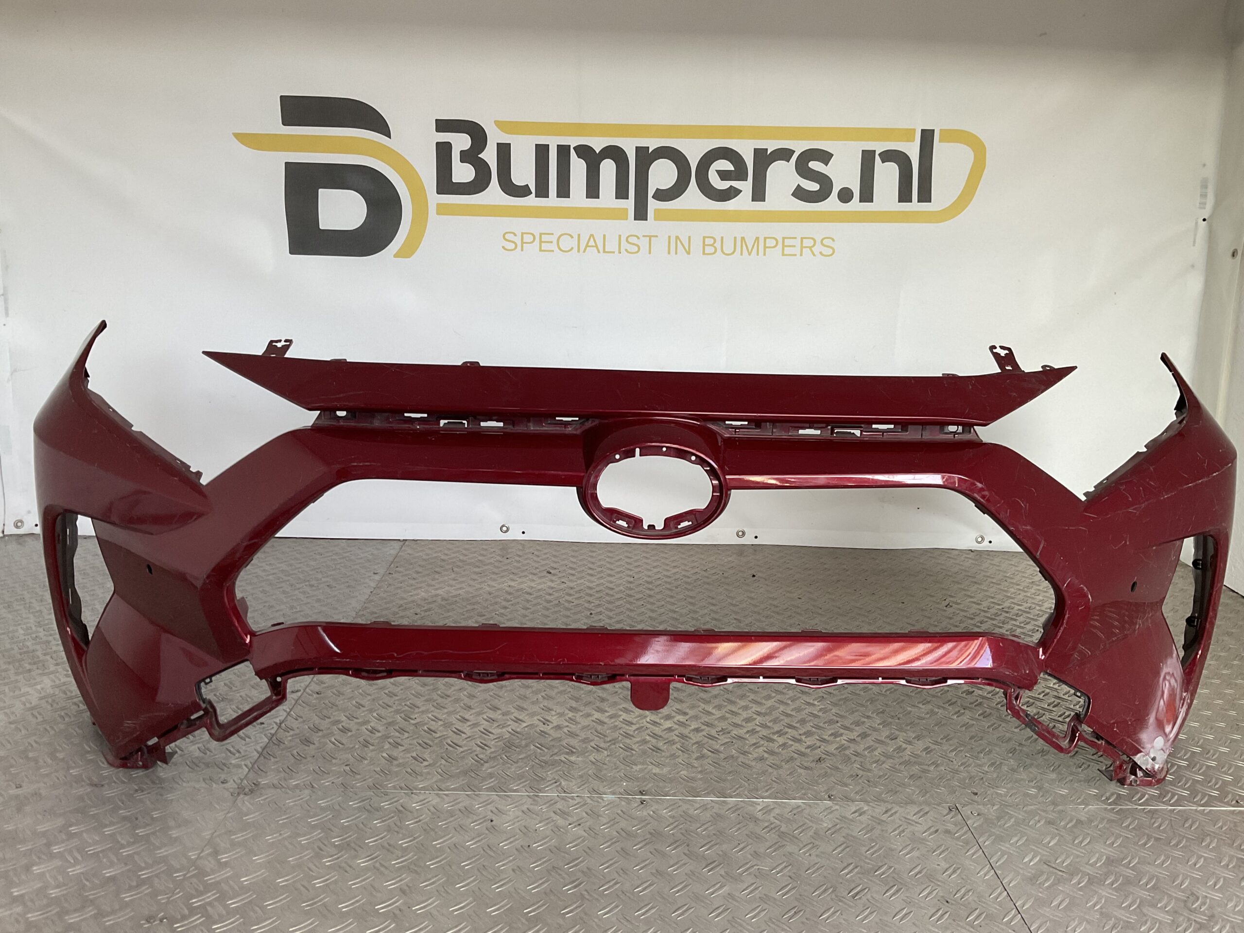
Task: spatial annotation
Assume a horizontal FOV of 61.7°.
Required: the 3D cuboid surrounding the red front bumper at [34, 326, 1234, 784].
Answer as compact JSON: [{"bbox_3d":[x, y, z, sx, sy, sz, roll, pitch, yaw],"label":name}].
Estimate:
[{"bbox_3d":[0.020,0.141,1.462,1.830,0.620,0.570,1,13,-1],"label":"red front bumper"}]

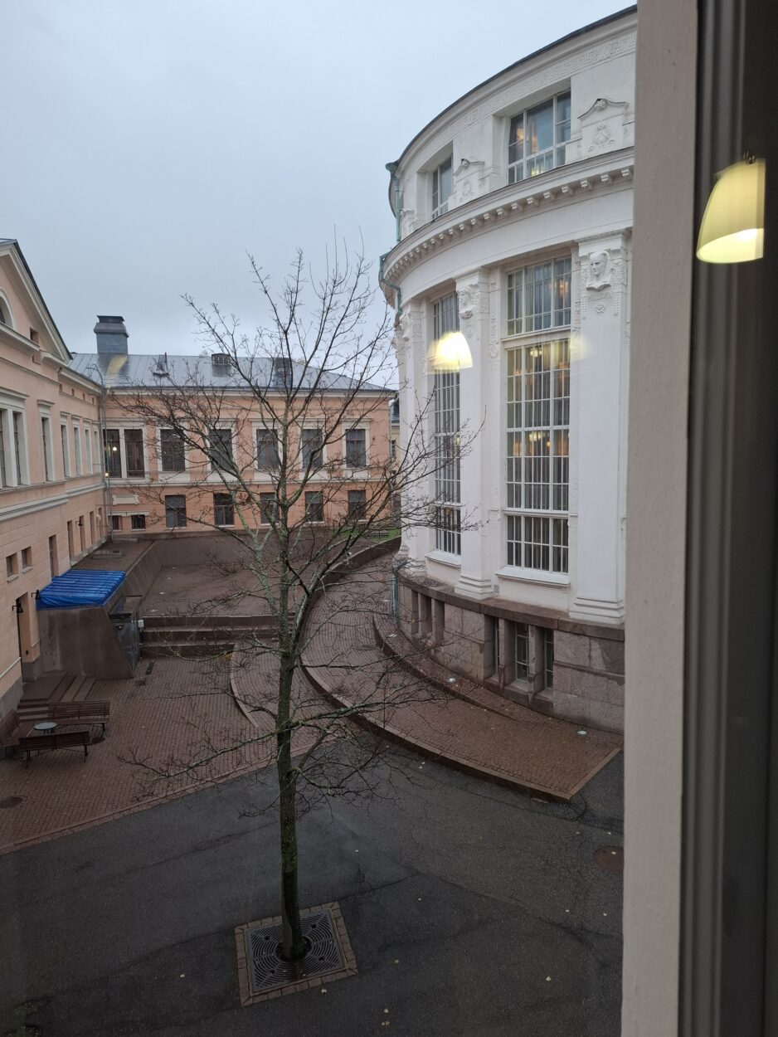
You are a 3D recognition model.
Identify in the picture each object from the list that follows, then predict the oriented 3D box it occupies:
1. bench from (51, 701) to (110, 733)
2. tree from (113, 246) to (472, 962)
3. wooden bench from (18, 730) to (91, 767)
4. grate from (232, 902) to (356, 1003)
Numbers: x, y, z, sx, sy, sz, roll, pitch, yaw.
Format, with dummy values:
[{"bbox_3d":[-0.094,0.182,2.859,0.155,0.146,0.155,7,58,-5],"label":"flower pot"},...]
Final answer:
[{"bbox_3d":[-8.936,5.825,19.822,1.700,0.840,0.620,-2,6,-10],"label":"bench"},{"bbox_3d":[-1.375,1.456,10.553,5.400,11.070,5.200,-2,6,-9],"label":"tree"},{"bbox_3d":[-8.723,5.987,18.146,1.700,0.840,0.620,-2,6,-12],"label":"wooden bench"},{"bbox_3d":[-1.553,6.993,11.159,1.750,0.060,1.750,-3,6,-15],"label":"grate"}]

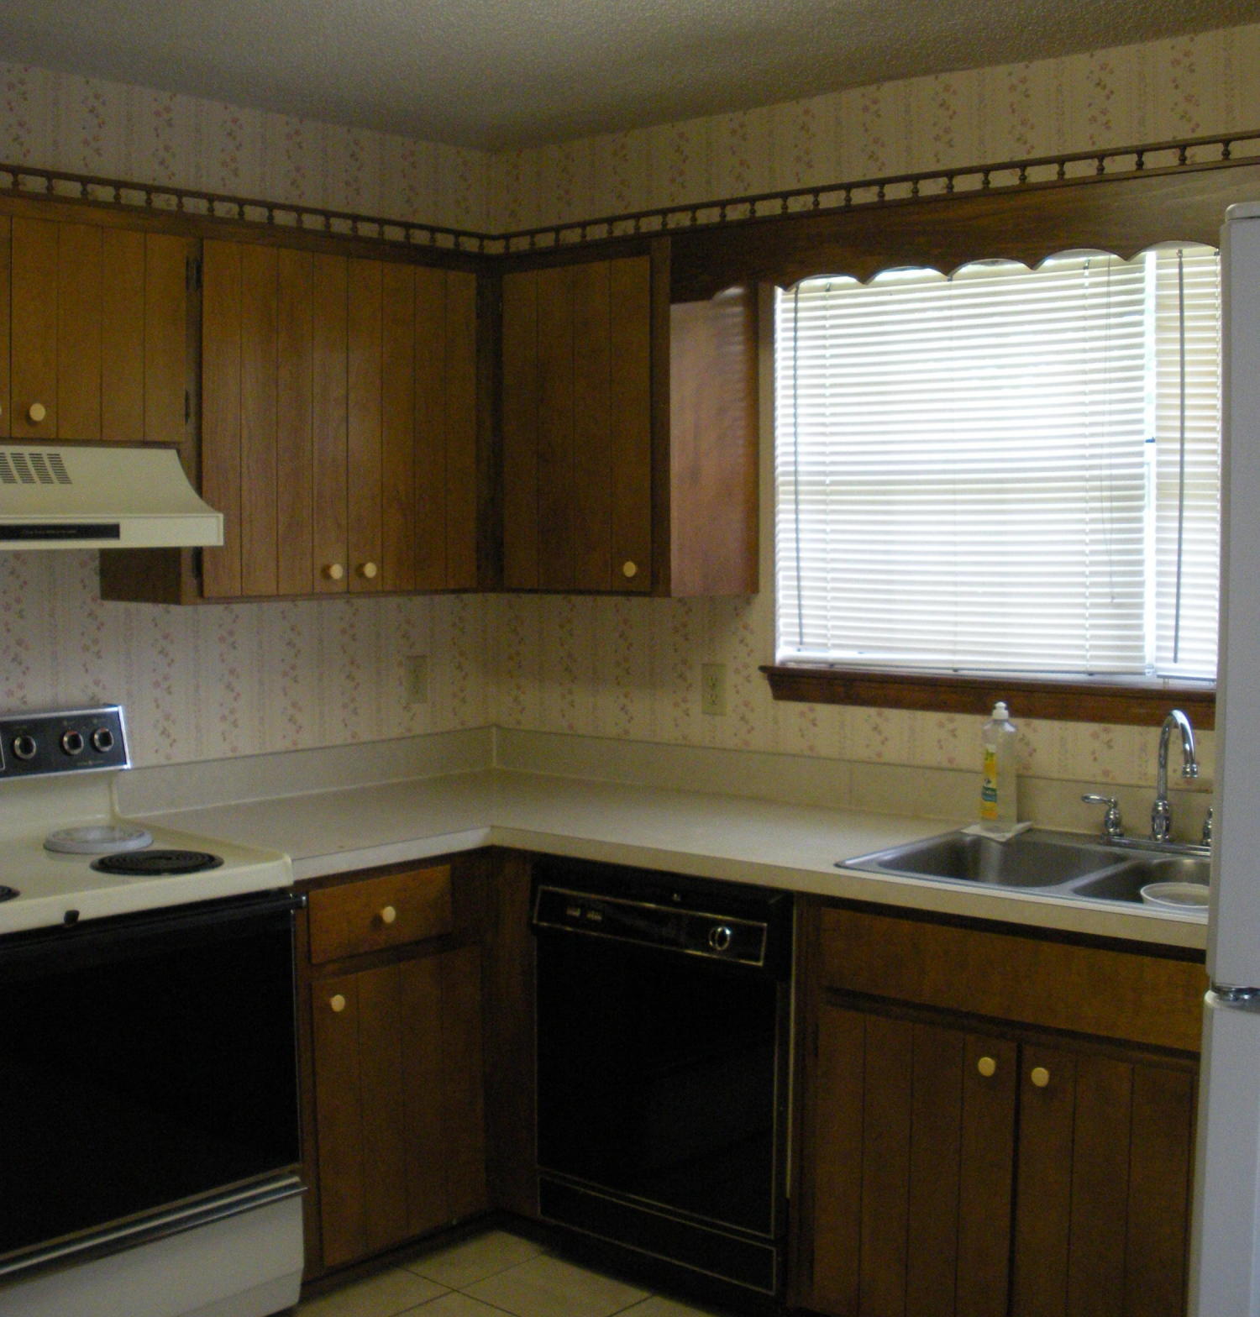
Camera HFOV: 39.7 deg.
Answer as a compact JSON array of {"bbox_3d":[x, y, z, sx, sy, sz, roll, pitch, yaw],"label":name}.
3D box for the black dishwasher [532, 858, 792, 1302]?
[{"bbox_3d":[0.236,0.809,3.638,0.620,0.800,0.600,3,6,40],"label":"black dishwasher"}]

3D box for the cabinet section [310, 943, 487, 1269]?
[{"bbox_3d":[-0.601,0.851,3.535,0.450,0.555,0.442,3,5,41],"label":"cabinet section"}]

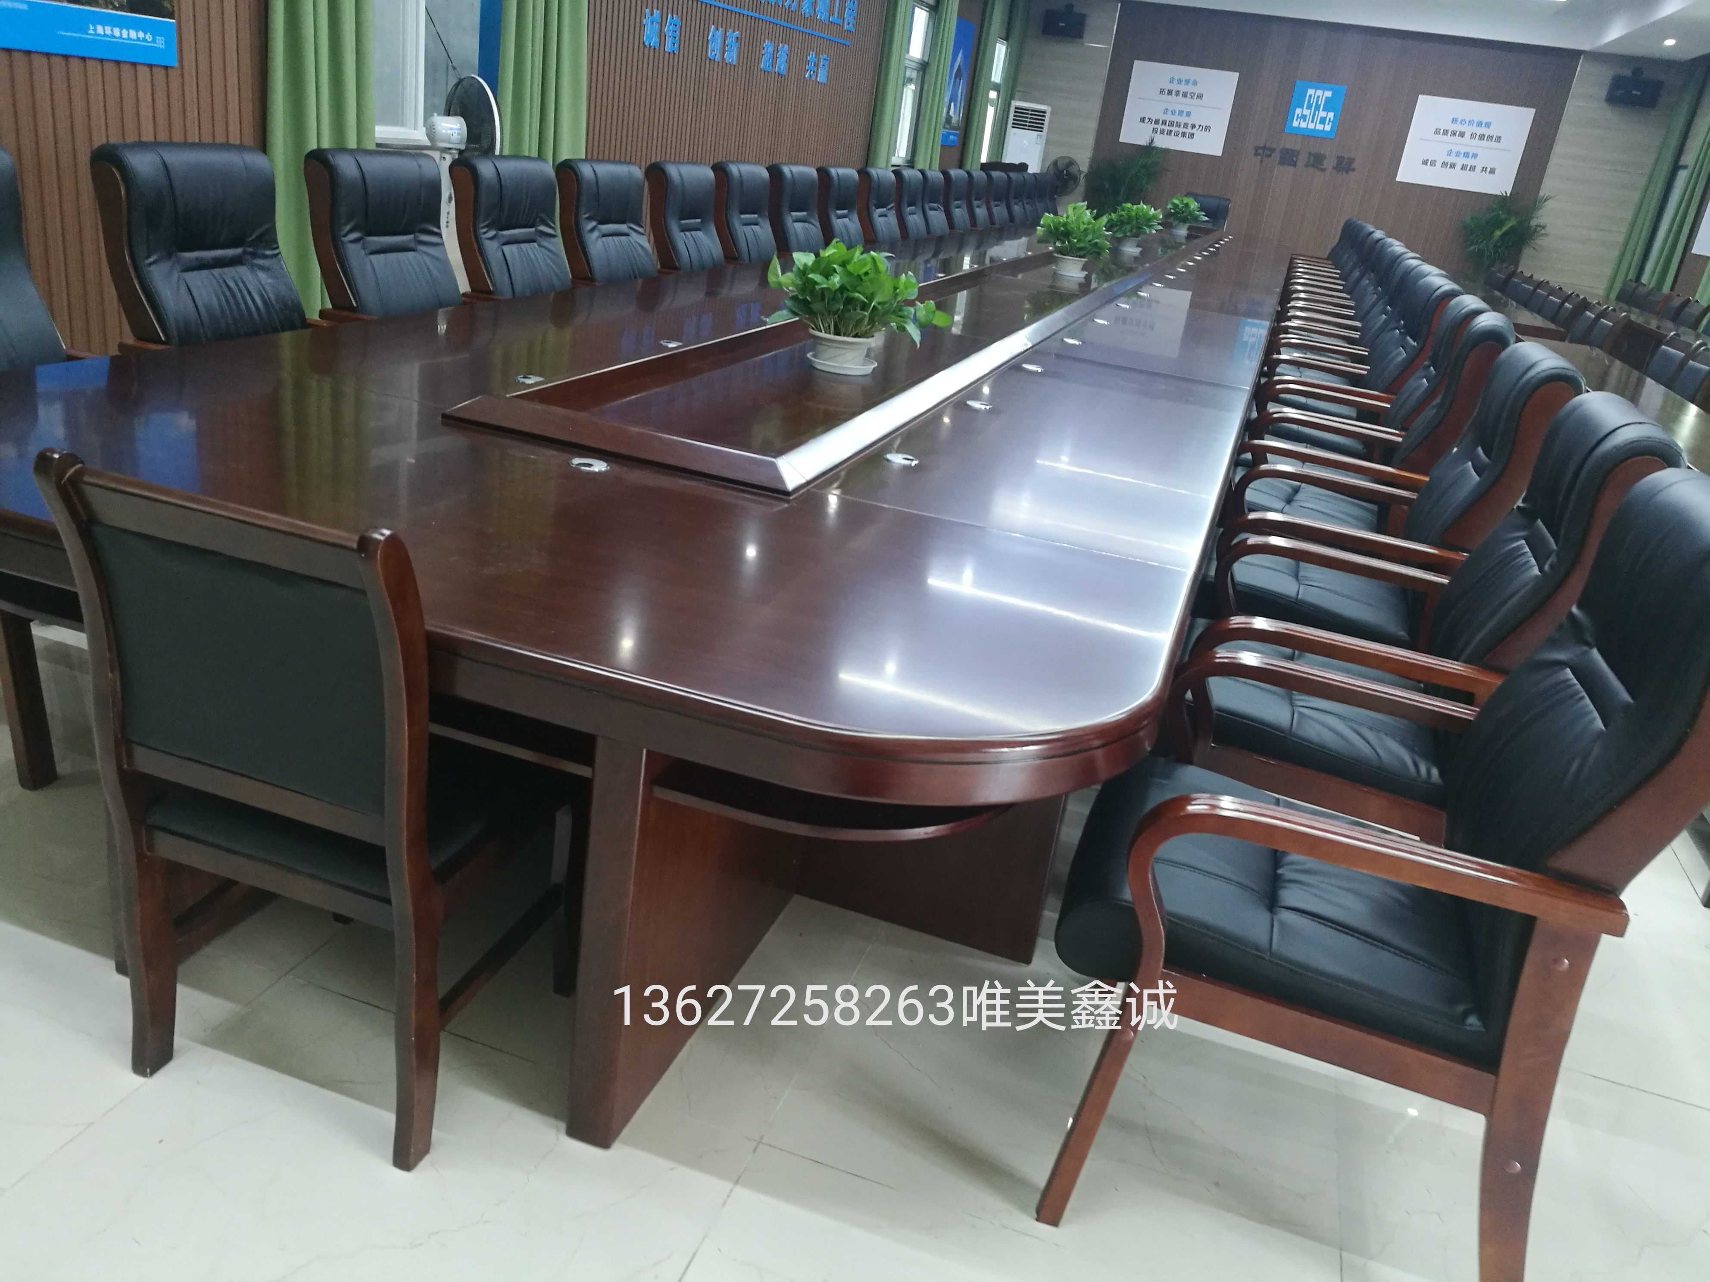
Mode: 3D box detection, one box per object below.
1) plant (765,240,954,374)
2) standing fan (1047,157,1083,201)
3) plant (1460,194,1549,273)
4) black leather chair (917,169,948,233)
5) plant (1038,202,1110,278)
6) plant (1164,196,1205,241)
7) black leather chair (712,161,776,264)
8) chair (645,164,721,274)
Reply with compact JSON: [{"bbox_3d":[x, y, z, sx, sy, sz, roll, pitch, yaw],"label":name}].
[{"bbox_3d":[0.009,-0.874,3.446,0.490,0.325,0.440,14,22,14],"label":"plant"},{"bbox_3d":[2.324,-4.899,15.306,0.440,1.270,0.400,5,21,-7],"label":"standing fan"},{"bbox_3d":[6.920,-4.059,14.462,0.860,1.510,0.820,14,22,14],"label":"plant"},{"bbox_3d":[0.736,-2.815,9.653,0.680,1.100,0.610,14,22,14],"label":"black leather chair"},{"bbox_3d":[1.161,-2.119,6.994,0.390,0.355,0.380,14,22,14],"label":"plant"},{"bbox_3d":[3.092,-3.970,12.430,0.380,0.340,0.370,14,22,14],"label":"plant"},{"bbox_3d":[-0.337,-1.786,6.701,0.690,1.095,0.600,14,22,14],"label":"black leather chair"},{"bbox_3d":[-0.551,-1.526,5.902,0.680,1.100,0.610,14,22,14],"label":"chair"}]

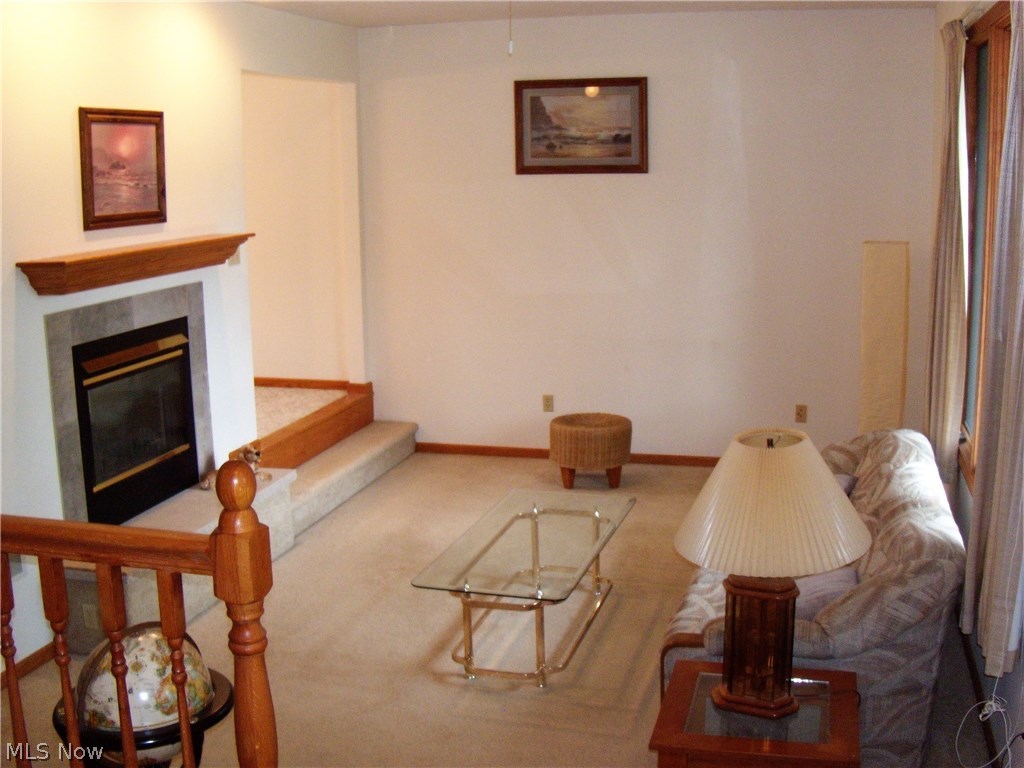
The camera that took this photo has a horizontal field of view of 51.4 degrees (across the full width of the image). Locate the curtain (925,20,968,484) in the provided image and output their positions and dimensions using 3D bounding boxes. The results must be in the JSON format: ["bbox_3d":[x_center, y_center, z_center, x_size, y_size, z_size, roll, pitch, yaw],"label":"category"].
[{"bbox_3d":[2.041,-0.660,5.011,0.130,2.080,0.850,2,12,16],"label":"curtain"}]

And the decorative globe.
[{"bbox_3d":[-0.809,0.678,2.343,0.315,0.315,0.315,2,12,16],"label":"decorative globe"}]

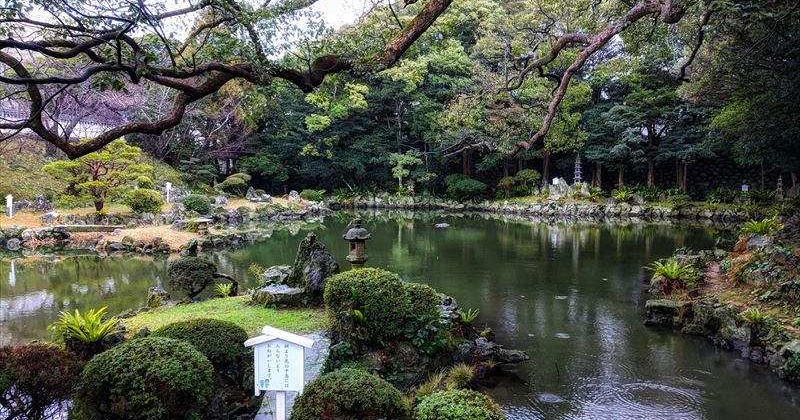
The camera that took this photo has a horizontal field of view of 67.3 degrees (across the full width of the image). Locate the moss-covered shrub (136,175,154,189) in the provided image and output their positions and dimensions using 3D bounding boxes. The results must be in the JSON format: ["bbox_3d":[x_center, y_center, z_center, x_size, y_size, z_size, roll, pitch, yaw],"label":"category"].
[{"bbox_3d":[-10.800,-1.188,25.500,0.764,0.637,0.750,0,3,0],"label":"moss-covered shrub"}]

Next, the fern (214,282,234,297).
[{"bbox_3d":[-2.775,1.257,9.500,0.316,0.221,0.320,0,3,0],"label":"fern"}]

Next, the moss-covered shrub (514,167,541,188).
[{"bbox_3d":[8.381,-2.071,39.500,1.709,1.315,1.500,0,3,0],"label":"moss-covered shrub"}]

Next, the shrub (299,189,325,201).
[{"bbox_3d":[-5.376,-0.942,36.500,1.579,0.729,1.300,0,3,0],"label":"shrub"}]

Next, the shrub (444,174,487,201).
[{"bbox_3d":[4.469,-1.535,41.000,2.866,1.774,2.400,0,3,0],"label":"shrub"}]

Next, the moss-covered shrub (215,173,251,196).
[{"bbox_3d":[-9.199,-1.400,33.000,1.977,1.318,1.700,0,3,0],"label":"moss-covered shrub"}]

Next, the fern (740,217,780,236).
[{"bbox_3d":[8.699,0.398,14.500,0.965,0.483,0.850,0,3,0],"label":"fern"}]

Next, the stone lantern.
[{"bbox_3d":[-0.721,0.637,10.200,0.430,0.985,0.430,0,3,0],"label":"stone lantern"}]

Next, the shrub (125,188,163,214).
[{"bbox_3d":[-9.604,-0.318,22.500,1.423,0.974,1.300,0,3,0],"label":"shrub"}]

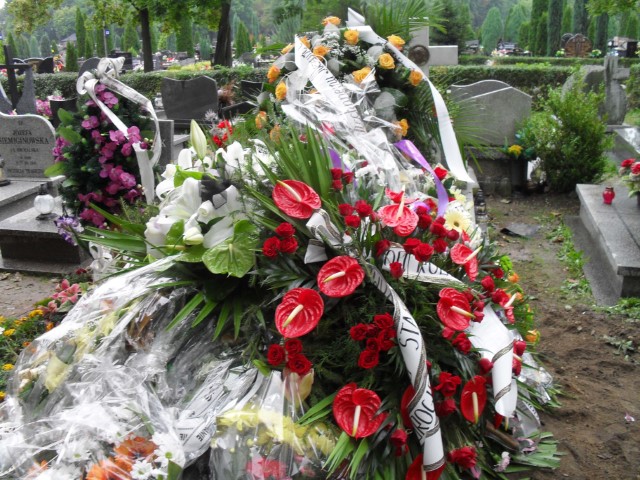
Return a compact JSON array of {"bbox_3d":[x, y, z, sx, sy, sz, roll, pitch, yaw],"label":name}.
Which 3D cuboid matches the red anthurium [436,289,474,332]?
[{"bbox_3d":[0.412,0.212,1.970,0.115,0.130,0.055,-8,-2,-25],"label":"red anthurium"}]

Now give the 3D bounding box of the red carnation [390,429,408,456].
[{"bbox_3d":[0.211,0.538,1.720,0.050,0.070,0.050,-1,-6,-3],"label":"red carnation"}]

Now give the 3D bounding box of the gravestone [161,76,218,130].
[{"bbox_3d":[-1.758,-1.839,8.750,0.760,0.710,0.140,3,19,13],"label":"gravestone"}]

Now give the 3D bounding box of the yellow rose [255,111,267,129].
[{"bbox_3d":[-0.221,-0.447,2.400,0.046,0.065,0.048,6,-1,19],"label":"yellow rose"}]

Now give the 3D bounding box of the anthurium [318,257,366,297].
[{"bbox_3d":[0.062,0.108,1.915,0.138,0.122,0.055,2,-20,7],"label":"anthurium"}]

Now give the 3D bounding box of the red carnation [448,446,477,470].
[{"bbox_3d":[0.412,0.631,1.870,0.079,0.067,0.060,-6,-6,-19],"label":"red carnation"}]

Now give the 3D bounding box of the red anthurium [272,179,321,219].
[{"bbox_3d":[-0.072,-0.127,1.980,0.142,0.119,0.055,2,-17,5],"label":"red anthurium"}]

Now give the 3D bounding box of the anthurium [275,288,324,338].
[{"bbox_3d":[-0.058,0.208,1.830,0.138,0.144,0.060,2,-7,6],"label":"anthurium"}]

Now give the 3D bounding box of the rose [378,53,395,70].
[{"bbox_3d":[0.272,-0.731,2.650,0.066,0.068,0.060,0,3,0],"label":"rose"}]

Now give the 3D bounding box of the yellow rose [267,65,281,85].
[{"bbox_3d":[-0.212,-0.754,2.950,0.060,0.080,0.060,8,21,26],"label":"yellow rose"}]

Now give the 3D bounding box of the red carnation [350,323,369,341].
[{"bbox_3d":[0.115,0.267,1.885,0.052,0.051,0.046,1,-12,3],"label":"red carnation"}]

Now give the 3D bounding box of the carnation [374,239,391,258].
[{"bbox_3d":[0.198,0.027,2.035,0.046,0.056,0.046,-3,-17,-10],"label":"carnation"}]

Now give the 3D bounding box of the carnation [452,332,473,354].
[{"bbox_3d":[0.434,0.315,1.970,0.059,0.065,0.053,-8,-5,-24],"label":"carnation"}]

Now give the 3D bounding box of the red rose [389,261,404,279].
[{"bbox_3d":[0.240,0.092,2.030,0.049,0.055,0.044,0,-12,0],"label":"red rose"}]

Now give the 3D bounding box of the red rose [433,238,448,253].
[{"bbox_3d":[0.397,0.018,2.130,0.050,0.048,0.050,0,17,0],"label":"red rose"}]

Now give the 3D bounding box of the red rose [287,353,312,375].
[{"bbox_3d":[-0.056,0.338,1.770,0.064,0.058,0.052,0,-11,0],"label":"red rose"}]

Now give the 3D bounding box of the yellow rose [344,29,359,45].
[{"bbox_3d":[0.146,-0.943,3.000,0.066,0.070,0.060,-1,18,0],"label":"yellow rose"}]

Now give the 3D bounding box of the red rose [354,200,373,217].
[{"bbox_3d":[0.142,-0.103,2.120,0.056,0.050,0.055,0,17,0],"label":"red rose"}]

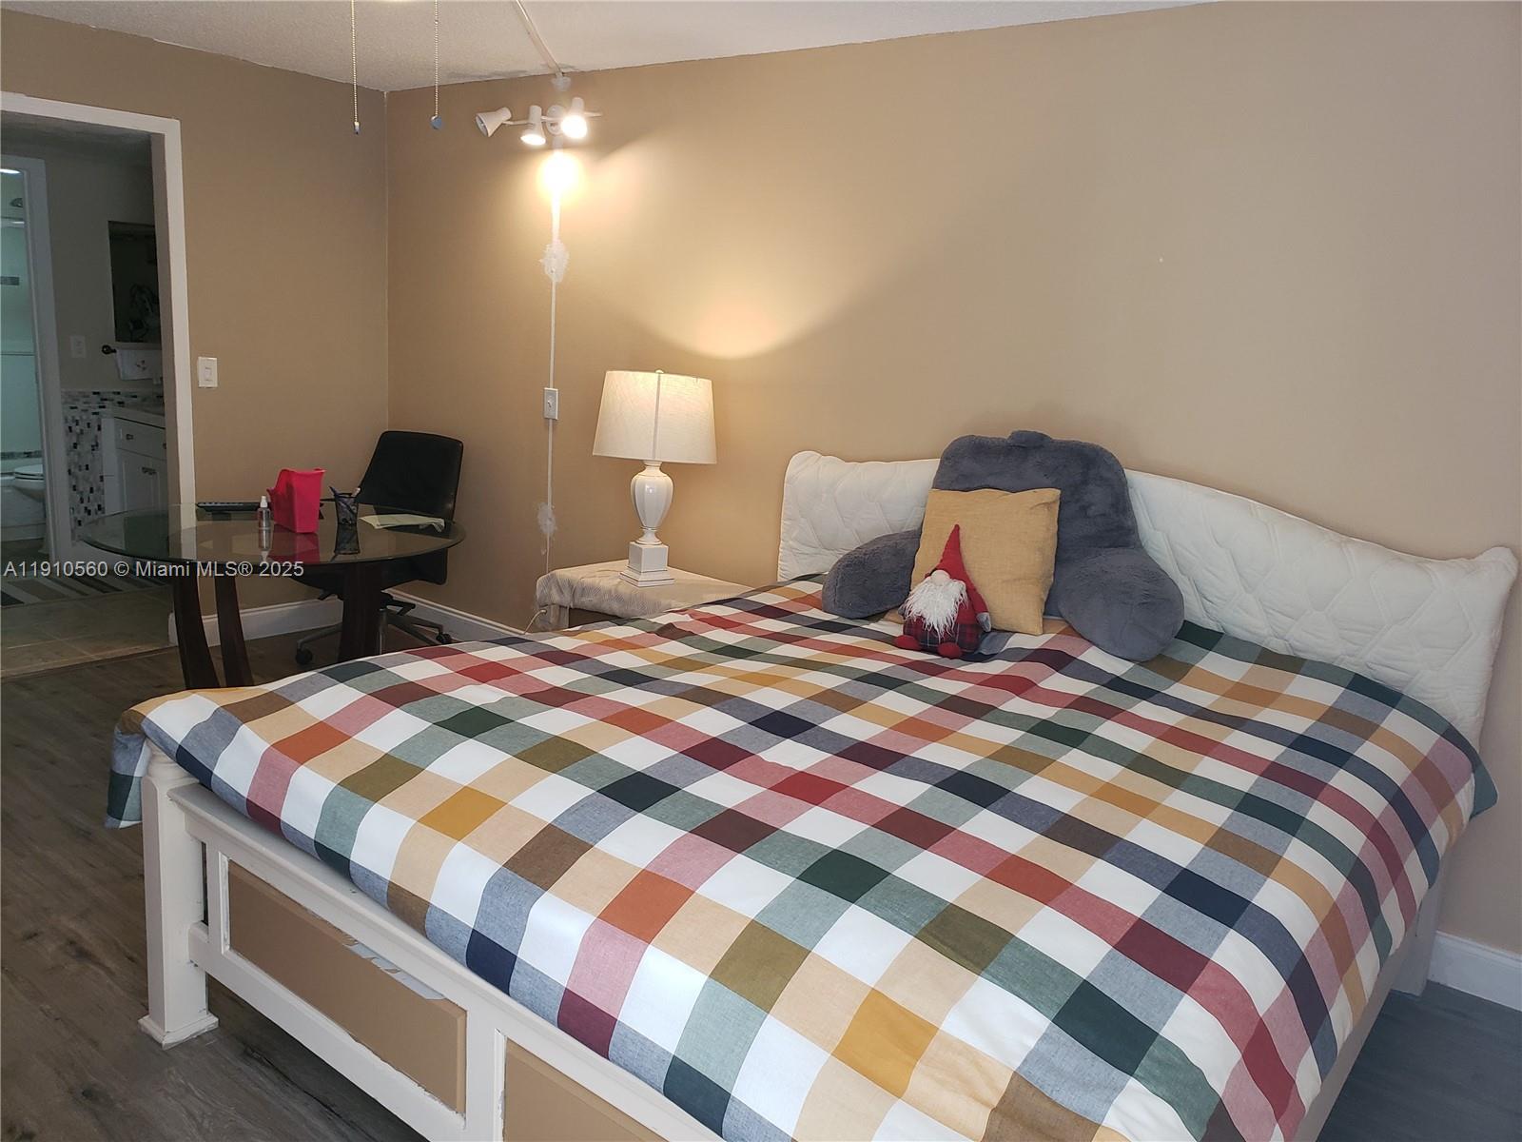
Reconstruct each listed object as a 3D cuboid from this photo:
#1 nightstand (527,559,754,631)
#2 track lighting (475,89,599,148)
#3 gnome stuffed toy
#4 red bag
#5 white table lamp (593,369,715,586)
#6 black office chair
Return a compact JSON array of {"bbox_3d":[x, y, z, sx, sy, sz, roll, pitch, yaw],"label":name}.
[{"bbox_3d":[-0.404,0.338,4.103,0.620,0.600,0.530,13,15,36],"label":"nightstand"},{"bbox_3d":[-0.861,-1.732,4.403,0.680,0.170,0.190,13,15,36],"label":"track lighting"},{"bbox_3d":[0.489,0.039,2.972,0.235,0.330,0.190,10,14,27],"label":"gnome stuffed toy"},{"bbox_3d":[-1.569,-0.250,3.859,0.160,0.205,0.115,14,16,38],"label":"red bag"},{"bbox_3d":[-0.386,-0.347,4.085,0.430,0.750,0.430,4,12,-1],"label":"white table lamp"},{"bbox_3d":[-1.669,-0.111,4.981,0.620,0.930,0.650,8,13,19],"label":"black office chair"}]

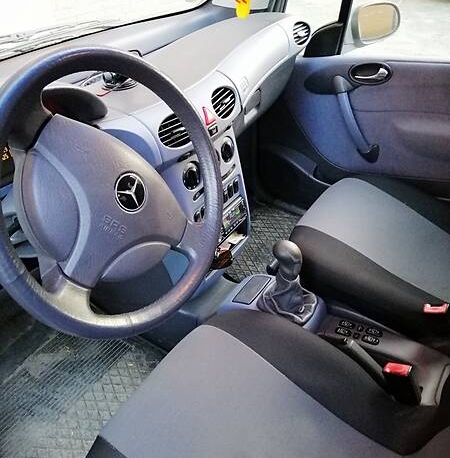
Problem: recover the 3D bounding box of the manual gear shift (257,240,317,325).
[{"bbox_3d":[0.136,0.098,0.927,0.120,0.165,0.095,17,39,28],"label":"manual gear shift"}]

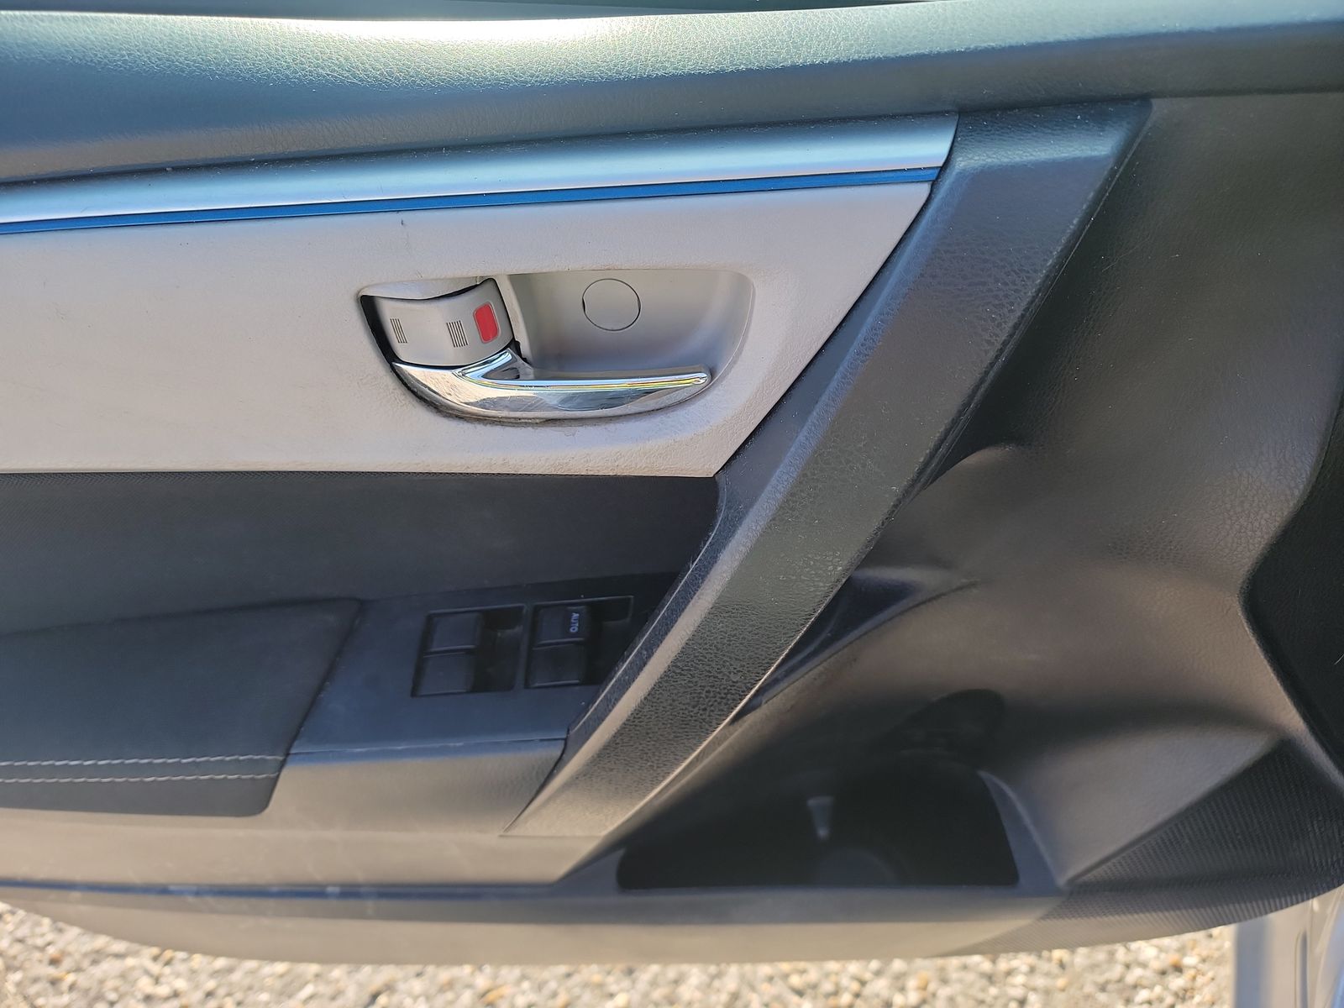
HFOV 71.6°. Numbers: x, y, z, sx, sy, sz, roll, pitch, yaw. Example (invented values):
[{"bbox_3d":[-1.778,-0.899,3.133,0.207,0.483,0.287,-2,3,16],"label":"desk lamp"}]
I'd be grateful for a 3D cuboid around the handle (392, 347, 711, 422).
[{"bbox_3d":[-0.049,-0.049,0.384,0.128,0.023,0.022,-1,45,0],"label":"handle"}]

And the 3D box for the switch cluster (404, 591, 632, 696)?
[{"bbox_3d":[-0.065,0.062,0.415,0.095,0.016,0.045,-1,45,0],"label":"switch cluster"}]

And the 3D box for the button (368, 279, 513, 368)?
[{"bbox_3d":[-0.095,-0.075,0.388,0.052,0.032,0.018,-1,45,0],"label":"button"}]

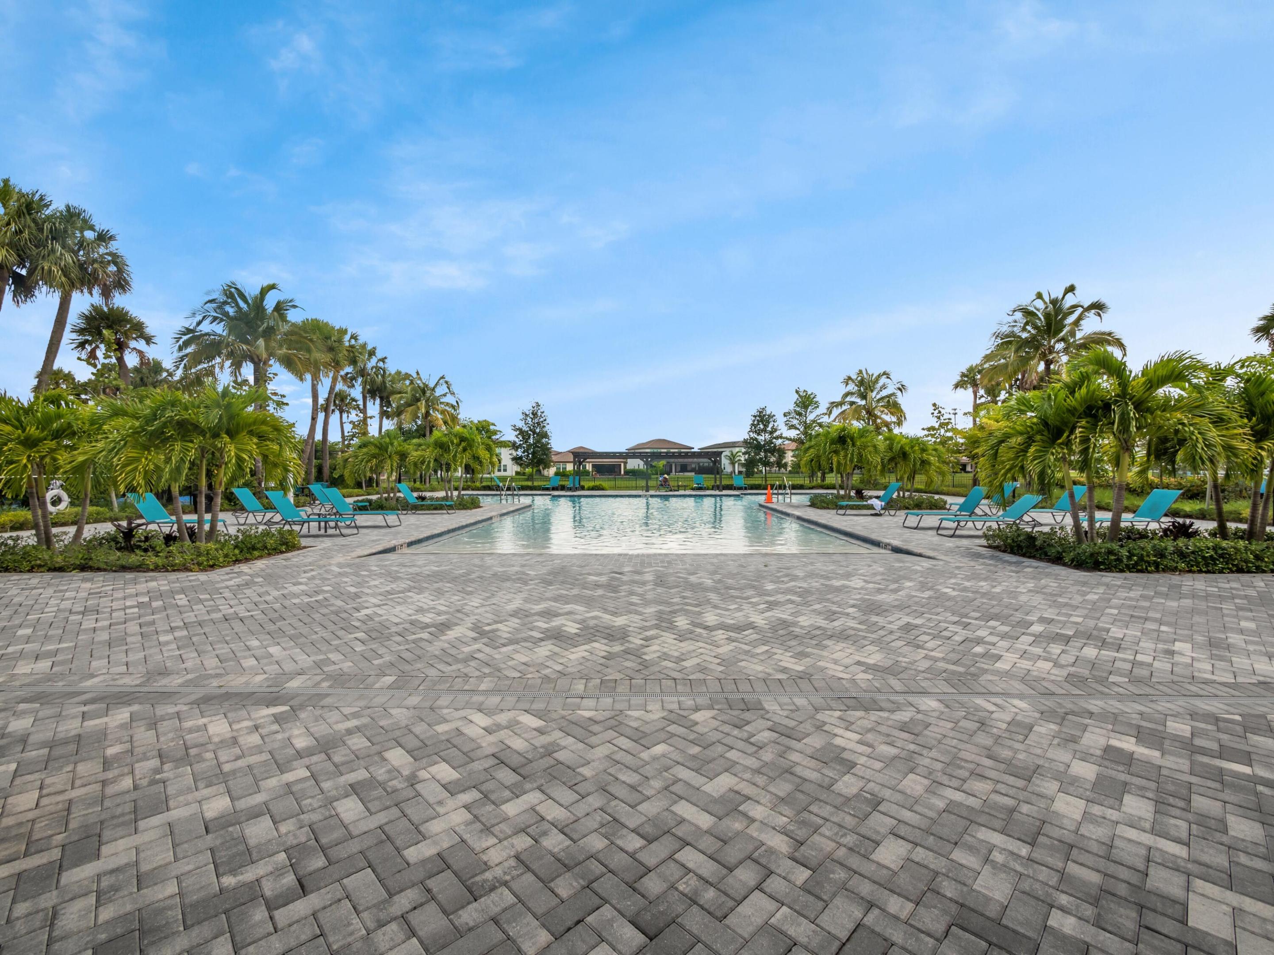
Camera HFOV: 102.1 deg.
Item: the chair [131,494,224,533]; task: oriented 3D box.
[{"bbox_3d":[-9.660,0.778,10.844,1.801,0.912,0.600,0,1,4],"label":"chair"}]

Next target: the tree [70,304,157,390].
[{"bbox_3d":[-22.374,-3.168,21.934,2.600,8.578,2.600,0,1,0],"label":"tree"}]

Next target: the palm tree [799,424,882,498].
[{"bbox_3d":[8.058,-0.481,20.375,2.800,3.253,2.800,0,1,0],"label":"palm tree"}]

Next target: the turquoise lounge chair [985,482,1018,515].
[{"bbox_3d":[10.744,0.665,15.995,1.739,0.960,0.600,0,1,2],"label":"turquoise lounge chair"}]

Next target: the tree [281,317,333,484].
[{"bbox_3d":[-18.890,-4.137,29.433,3.100,10.100,3.100,0,1,1],"label":"tree"}]

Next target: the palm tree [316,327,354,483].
[{"bbox_3d":[-16.763,-3.660,28.428,2.100,9.360,2.100,0,1,0],"label":"palm tree"}]

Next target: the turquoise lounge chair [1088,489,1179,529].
[{"bbox_3d":[10.677,0.760,11.191,1.771,0.936,0.600,0,1,-2],"label":"turquoise lounge chair"}]

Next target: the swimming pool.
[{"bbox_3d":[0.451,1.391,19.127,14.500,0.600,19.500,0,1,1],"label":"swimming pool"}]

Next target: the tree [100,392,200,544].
[{"bbox_3d":[-8.797,-0.155,9.377,1.750,2.940,1.750,0,1,0],"label":"tree"}]

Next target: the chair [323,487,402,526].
[{"bbox_3d":[-6.980,0.772,13.143,1.780,0.970,0.670,0,1,-4],"label":"chair"}]

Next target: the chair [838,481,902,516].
[{"bbox_3d":[7.169,0.673,15.915,1.757,0.947,0.600,0,1,-2],"label":"chair"}]

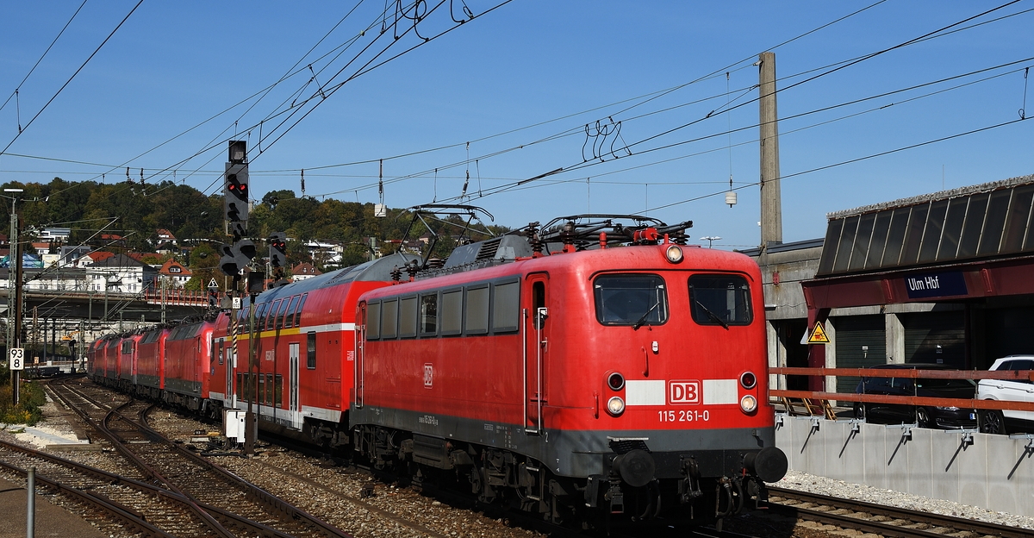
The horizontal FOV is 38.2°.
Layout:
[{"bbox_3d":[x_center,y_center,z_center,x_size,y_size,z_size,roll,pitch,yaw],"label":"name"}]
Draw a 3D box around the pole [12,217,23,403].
[{"bbox_3d":[-21.053,1.908,63.000,0.240,8.200,0.240,1,-4,-18],"label":"pole"}]

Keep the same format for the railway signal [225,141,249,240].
[{"bbox_3d":[-8.087,-2.275,43.100,0.670,2.900,0.500,1,-4,-15],"label":"railway signal"}]

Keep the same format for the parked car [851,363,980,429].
[{"bbox_3d":[9.200,2.917,33.600,1.820,1.570,4.360,1,-4,-16],"label":"parked car"}]

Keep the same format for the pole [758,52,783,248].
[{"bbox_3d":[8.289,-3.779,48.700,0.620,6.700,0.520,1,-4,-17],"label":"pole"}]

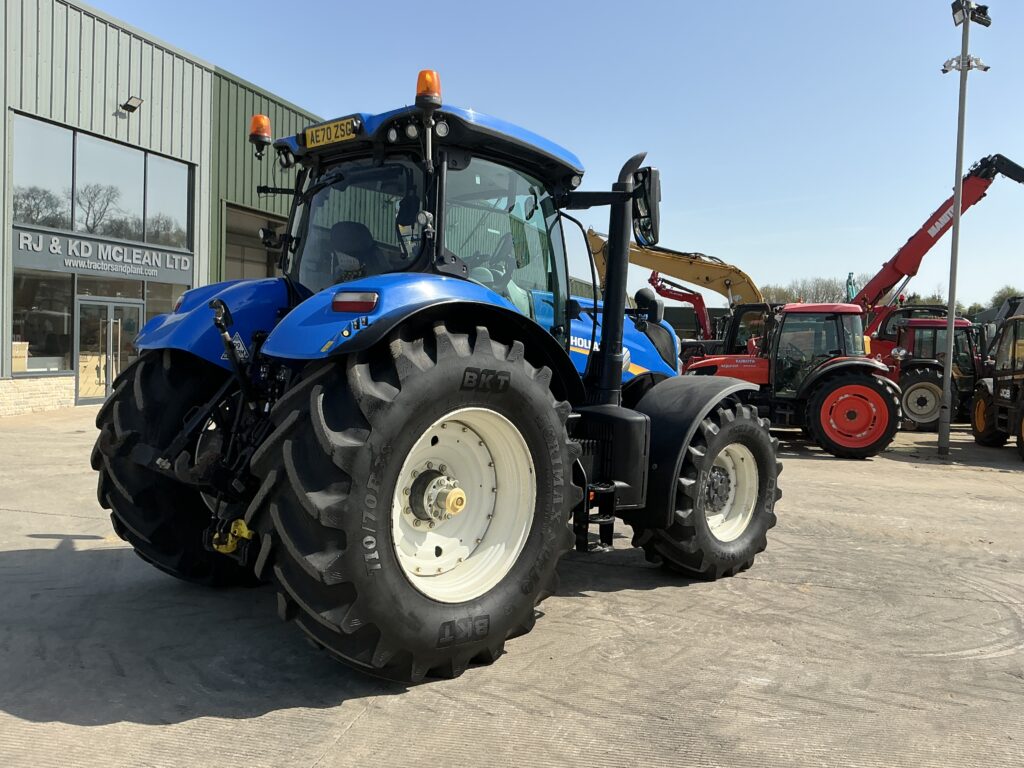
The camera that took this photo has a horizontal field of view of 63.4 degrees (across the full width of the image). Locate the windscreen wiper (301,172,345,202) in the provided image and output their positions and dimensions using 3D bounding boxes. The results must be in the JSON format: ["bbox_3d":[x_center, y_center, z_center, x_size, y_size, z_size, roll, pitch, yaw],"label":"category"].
[{"bbox_3d":[-1.241,-1.281,5.416,0.540,0.160,0.100,4,3,44],"label":"windscreen wiper"}]

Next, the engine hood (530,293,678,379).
[{"bbox_3d":[0.573,-0.352,6.937,0.880,0.680,2.020,4,3,44],"label":"engine hood"}]

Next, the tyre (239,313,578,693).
[{"bbox_3d":[-0.451,0.585,4.579,0.710,1.885,1.930,4,3,44],"label":"tyre"}]

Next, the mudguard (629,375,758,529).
[{"bbox_3d":[1.356,0.464,6.426,0.550,1.040,1.230,4,3,44],"label":"mudguard"}]

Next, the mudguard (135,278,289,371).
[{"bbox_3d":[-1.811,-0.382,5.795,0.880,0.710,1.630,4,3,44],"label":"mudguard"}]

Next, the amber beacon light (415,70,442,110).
[{"bbox_3d":[-0.457,-1.607,4.534,0.147,0.225,0.147,2,2,0],"label":"amber beacon light"}]

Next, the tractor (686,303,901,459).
[{"bbox_3d":[5.366,-0.135,15.850,4.100,2.720,2.000,3,3,26],"label":"tractor"}]

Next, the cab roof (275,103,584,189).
[{"bbox_3d":[-0.583,-1.576,5.733,1.600,0.370,1.660,4,3,44],"label":"cab roof"}]

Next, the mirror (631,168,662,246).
[{"bbox_3d":[0.888,-1.175,5.483,0.100,0.510,0.230,1,3,-22],"label":"mirror"}]

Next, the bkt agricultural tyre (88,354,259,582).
[{"bbox_3d":[-1.905,0.485,5.969,0.700,1.890,1.920,4,3,44],"label":"bkt agricultural tyre"}]

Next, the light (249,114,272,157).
[{"bbox_3d":[-1.741,-1.713,5.733,0.150,0.290,0.150,4,3,44],"label":"light"}]

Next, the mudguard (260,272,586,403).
[{"bbox_3d":[-0.438,-0.253,4.597,0.800,0.720,1.800,4,3,44],"label":"mudguard"}]

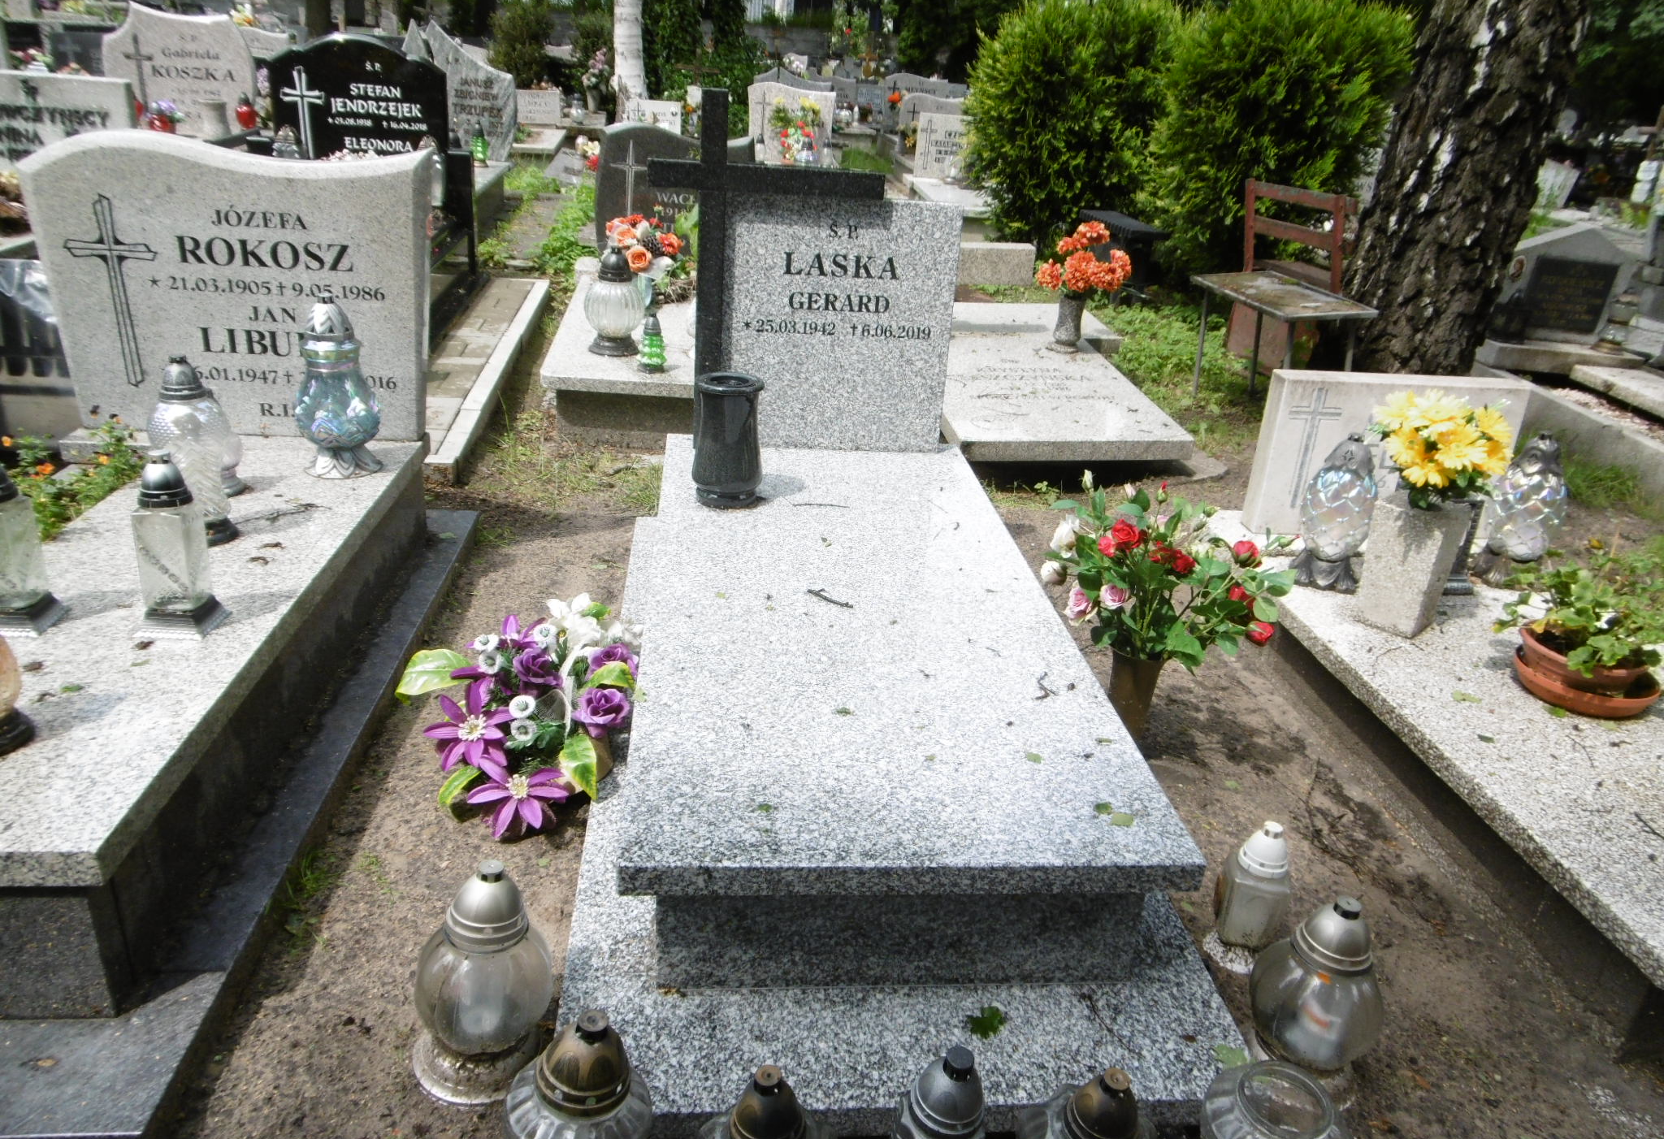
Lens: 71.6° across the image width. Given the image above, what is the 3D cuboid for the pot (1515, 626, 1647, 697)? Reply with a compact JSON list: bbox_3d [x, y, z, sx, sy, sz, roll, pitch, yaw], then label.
[{"bbox_3d":[1.410,0.180,2.181,0.208,0.087,0.208,1,25,-7],"label":"pot"}]

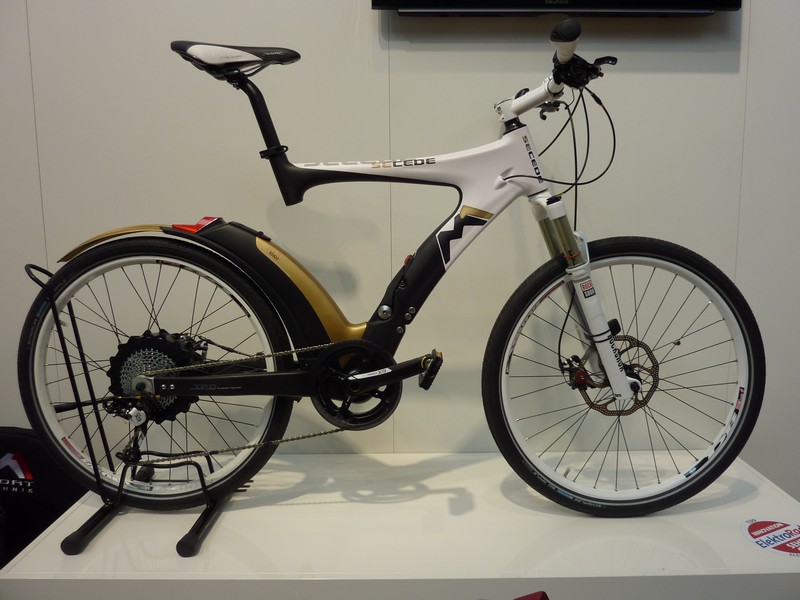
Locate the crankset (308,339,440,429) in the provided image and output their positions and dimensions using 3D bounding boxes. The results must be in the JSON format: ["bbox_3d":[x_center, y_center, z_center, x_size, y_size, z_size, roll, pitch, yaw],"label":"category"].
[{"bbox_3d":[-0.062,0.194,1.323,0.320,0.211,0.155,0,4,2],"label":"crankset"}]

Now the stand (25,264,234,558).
[{"bbox_3d":[-0.646,0.223,1.386,0.468,0.609,0.380,0,7,2],"label":"stand"}]

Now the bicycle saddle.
[{"bbox_3d":[-0.368,-0.542,1.316,0.284,0.083,0.134,0,4,2],"label":"bicycle saddle"}]

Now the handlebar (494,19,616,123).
[{"bbox_3d":[0.308,-0.462,1.301,0.190,0.120,0.610,0,4,2],"label":"handlebar"}]

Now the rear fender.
[{"bbox_3d":[-0.445,-0.040,1.355,0.725,0.310,0.084,0,4,2],"label":"rear fender"}]

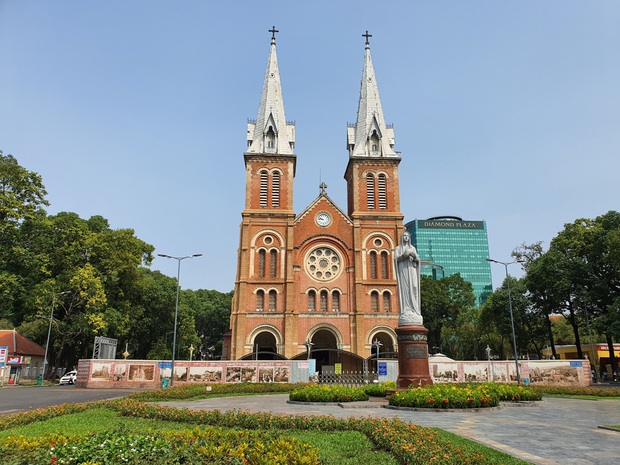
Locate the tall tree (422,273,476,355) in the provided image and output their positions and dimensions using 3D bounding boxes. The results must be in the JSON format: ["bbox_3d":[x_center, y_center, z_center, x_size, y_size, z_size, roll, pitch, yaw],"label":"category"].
[{"bbox_3d":[25.120,16.510,86.770,11.810,18.370,11.810,1,-16,-4],"label":"tall tree"}]

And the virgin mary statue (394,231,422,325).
[{"bbox_3d":[4.841,2.151,22.663,1.270,4.620,1.120,1,-16,-4],"label":"virgin mary statue"}]

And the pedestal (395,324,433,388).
[{"bbox_3d":[4.847,5.733,21.657,1.650,2.820,1.650,1,-16,-4],"label":"pedestal"}]

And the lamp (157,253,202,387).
[{"bbox_3d":[-11.145,7.028,38.536,3.880,10.940,0.400,0,-16,0],"label":"lamp"}]

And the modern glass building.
[{"bbox_3d":[83.221,35.953,282.994,41.740,87.130,32.000,1,-16,-4],"label":"modern glass building"}]

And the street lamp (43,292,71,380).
[{"bbox_3d":[-22.980,9.449,42.010,1.720,8.280,0.350,0,-16,0],"label":"street lamp"}]

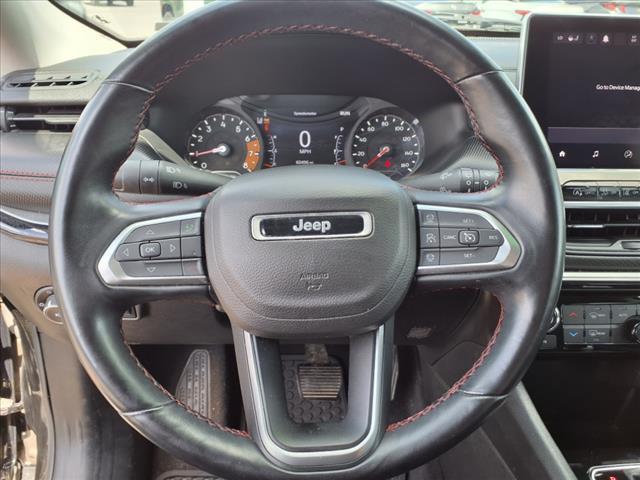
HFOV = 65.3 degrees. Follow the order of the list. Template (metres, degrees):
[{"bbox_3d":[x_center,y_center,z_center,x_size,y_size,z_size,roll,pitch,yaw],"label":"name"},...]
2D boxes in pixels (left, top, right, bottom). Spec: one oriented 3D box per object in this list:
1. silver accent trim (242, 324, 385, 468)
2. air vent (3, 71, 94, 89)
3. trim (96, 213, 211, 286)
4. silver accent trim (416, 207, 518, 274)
[{"bbox_3d":[-0.004,0.117,0.378,0.103,0.103,0.022,-2,-7,-1],"label":"silver accent trim"},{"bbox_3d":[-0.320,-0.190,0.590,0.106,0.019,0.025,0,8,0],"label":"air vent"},{"bbox_3d":[-0.130,0.007,0.385,0.083,0.053,0.015,-2,-3,-1],"label":"trim"},{"bbox_3d":[0.114,0.000,0.383,0.079,0.052,0.015,-2,-3,-1],"label":"silver accent trim"}]

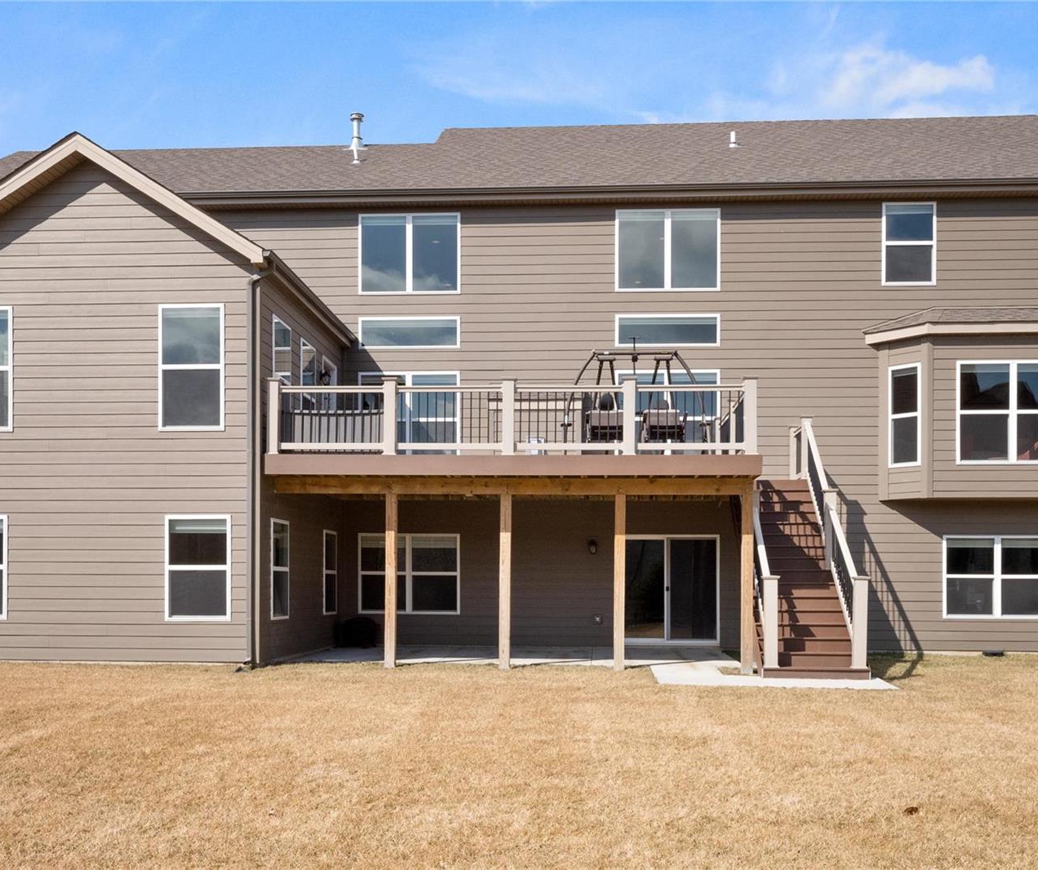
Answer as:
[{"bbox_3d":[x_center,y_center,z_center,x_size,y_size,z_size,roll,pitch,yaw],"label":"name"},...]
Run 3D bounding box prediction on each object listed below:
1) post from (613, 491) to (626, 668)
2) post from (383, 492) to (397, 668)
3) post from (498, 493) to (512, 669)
[{"bbox_3d":[1.496,2.187,16.200,0.150,2.630,0.150,0,-2,4],"label":"post"},{"bbox_3d":[-1.946,2.198,16.400,0.150,2.650,0.150,0,-2,4],"label":"post"},{"bbox_3d":[-0.206,2.200,16.300,0.150,2.630,0.150,0,-2,4],"label":"post"}]

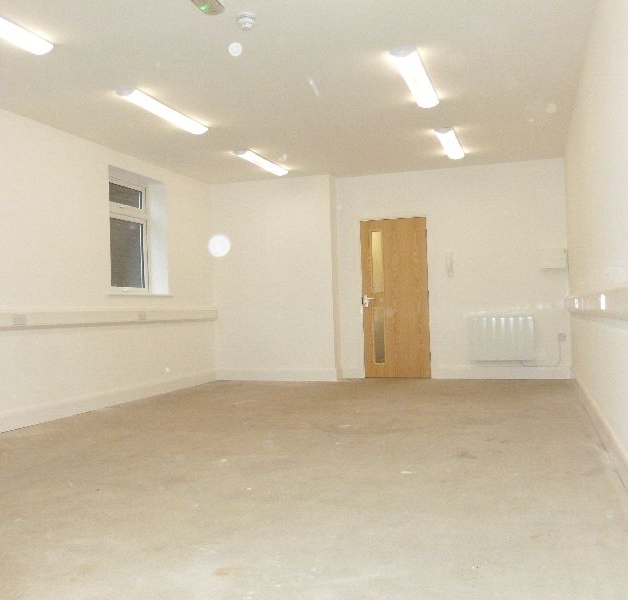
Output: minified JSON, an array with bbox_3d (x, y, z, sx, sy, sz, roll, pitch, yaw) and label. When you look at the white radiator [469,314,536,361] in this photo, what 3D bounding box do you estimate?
[{"bbox_3d":[2.261,0.459,7.805,0.741,0.551,0.100,-2,-1,18],"label":"white radiator"}]

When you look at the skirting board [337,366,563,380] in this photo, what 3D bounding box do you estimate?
[{"bbox_3d":[1.710,0.911,8.025,2.805,0.144,0.025,-2,-1,18],"label":"skirting board"}]

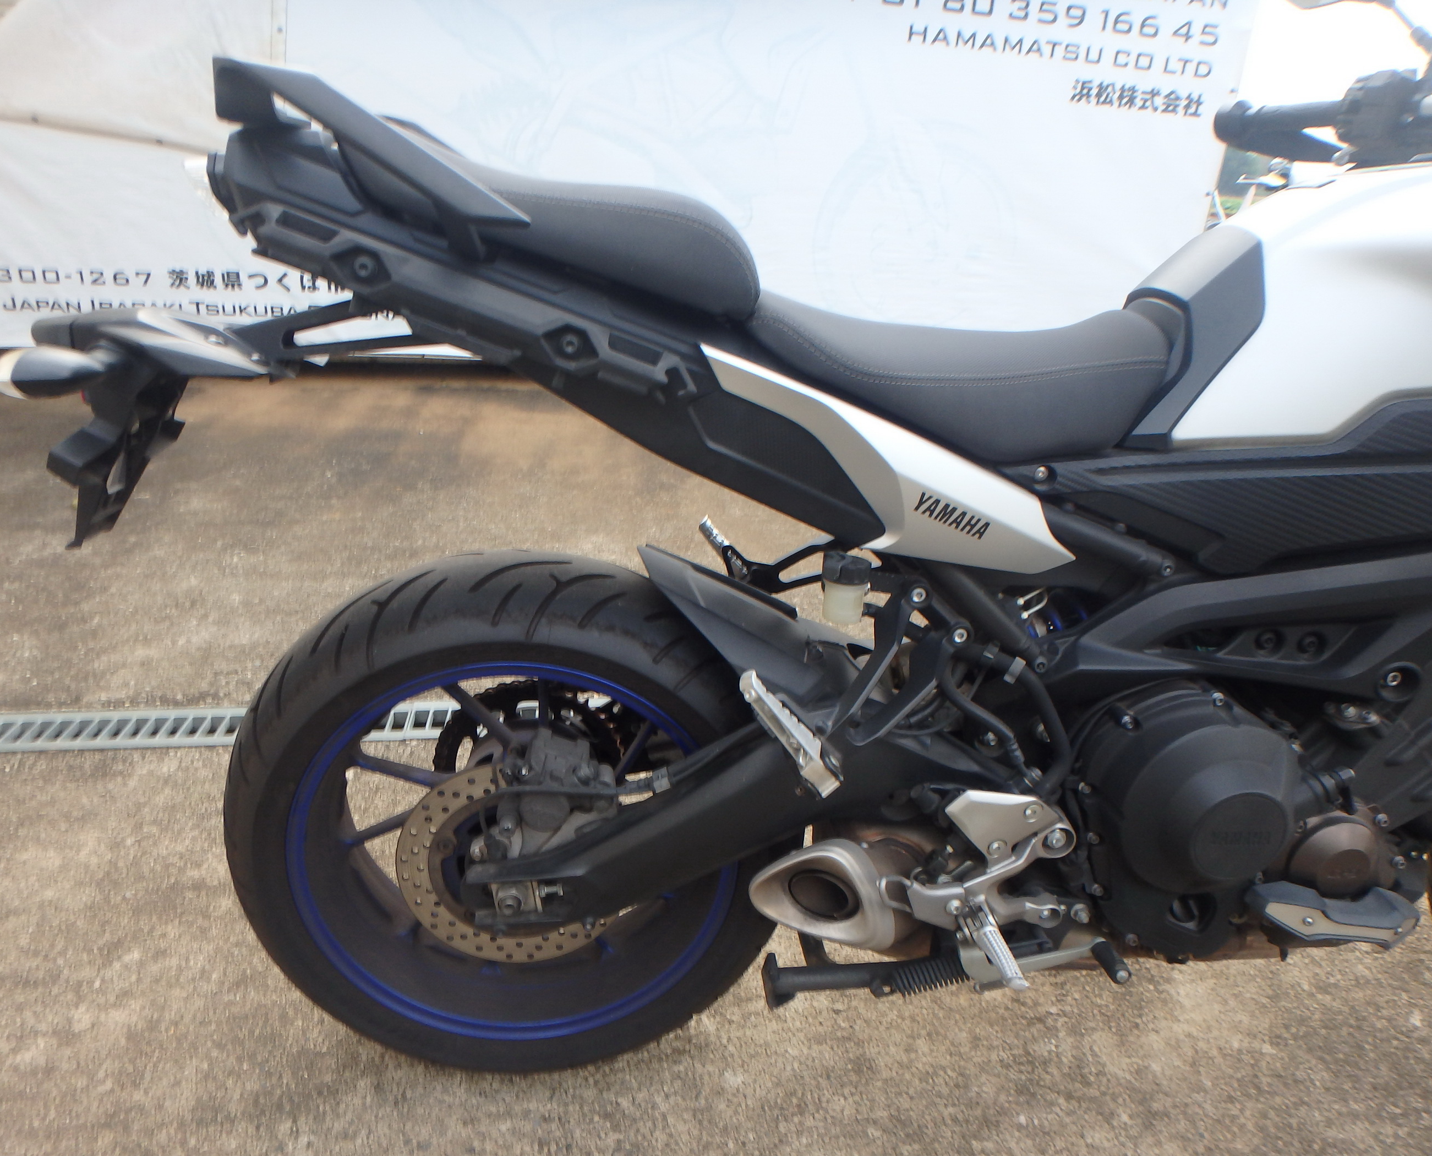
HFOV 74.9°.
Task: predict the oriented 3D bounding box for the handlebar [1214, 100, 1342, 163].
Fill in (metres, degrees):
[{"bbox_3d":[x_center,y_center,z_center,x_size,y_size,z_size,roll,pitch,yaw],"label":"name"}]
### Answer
[{"bbox_3d":[0.740,-0.590,1.234,0.065,0.064,0.158,-3,20,-20],"label":"handlebar"}]

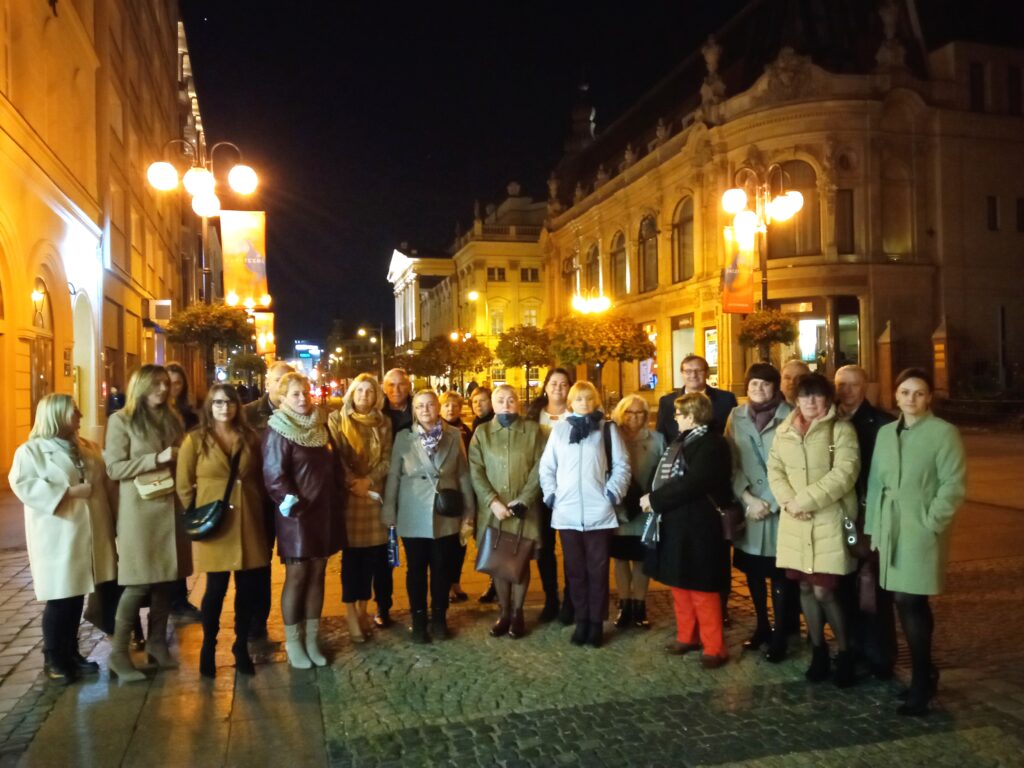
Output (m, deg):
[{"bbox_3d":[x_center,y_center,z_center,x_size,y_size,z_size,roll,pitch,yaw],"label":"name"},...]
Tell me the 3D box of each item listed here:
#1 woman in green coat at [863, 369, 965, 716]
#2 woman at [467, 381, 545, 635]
[{"bbox_3d":[2.049,0.765,4.046,0.390,1.676,0.490,-1,0,-34],"label":"woman in green coat"},{"bbox_3d":[-0.040,0.826,5.288,0.520,1.630,0.380,-1,0,0],"label":"woman"}]

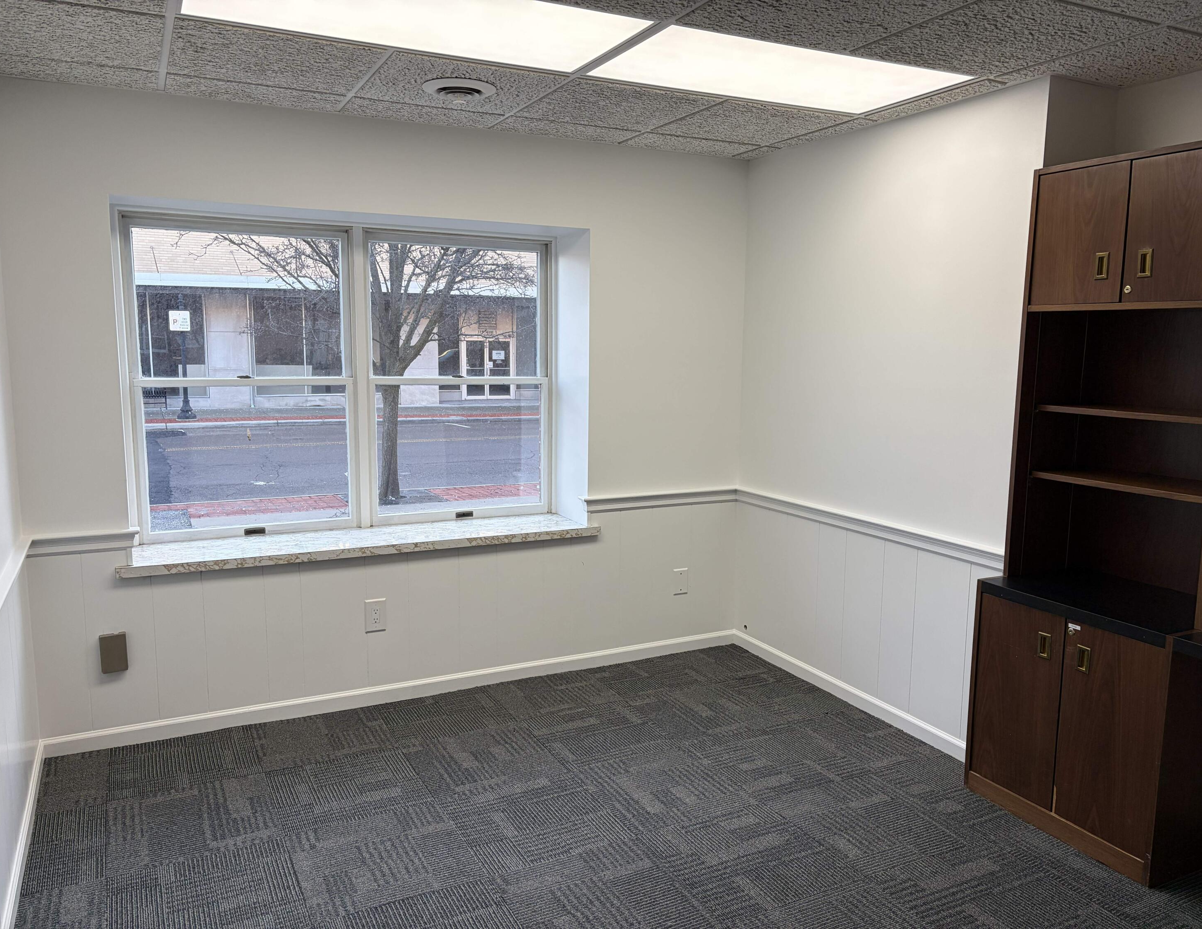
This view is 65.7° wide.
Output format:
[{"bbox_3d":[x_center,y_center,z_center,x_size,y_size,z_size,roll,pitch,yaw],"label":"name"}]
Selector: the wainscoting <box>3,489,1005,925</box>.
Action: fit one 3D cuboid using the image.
[{"bbox_3d":[-0.316,0.707,3.354,3.085,0.816,1.640,-3,9,-26],"label":"wainscoting"}]

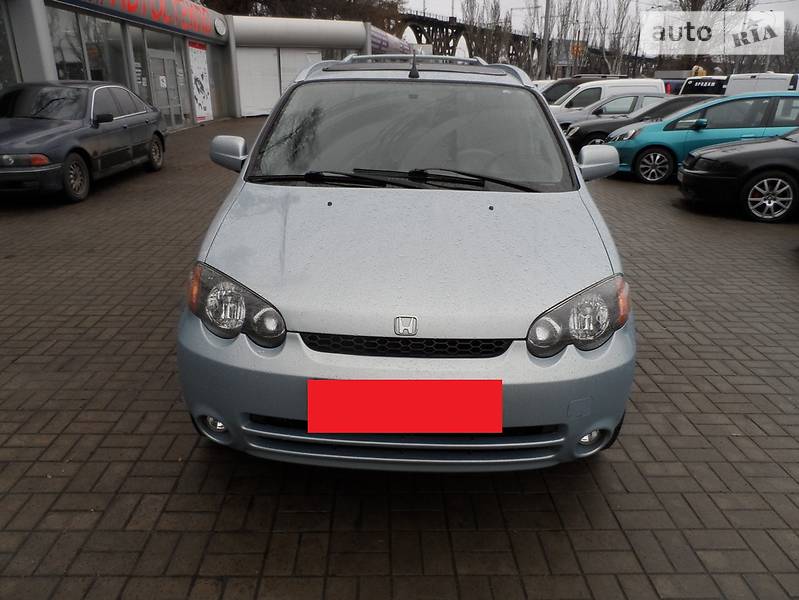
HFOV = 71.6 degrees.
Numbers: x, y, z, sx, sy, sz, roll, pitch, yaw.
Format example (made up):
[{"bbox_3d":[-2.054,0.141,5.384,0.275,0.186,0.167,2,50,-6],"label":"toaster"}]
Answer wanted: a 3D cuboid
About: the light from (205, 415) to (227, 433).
[{"bbox_3d":[-0.652,0.441,1.963,0.070,0.058,0.050,2,21,1],"label":"light"}]

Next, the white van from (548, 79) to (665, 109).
[{"bbox_3d":[5.157,-5.502,16.180,4.100,1.800,1.720,5,21,8],"label":"white van"}]

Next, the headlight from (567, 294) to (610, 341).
[{"bbox_3d":[0.627,0.054,1.836,0.142,0.148,0.090,2,21,1],"label":"headlight"}]

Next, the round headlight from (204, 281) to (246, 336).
[{"bbox_3d":[-0.595,0.029,1.895,0.130,0.165,0.090,2,21,1],"label":"round headlight"}]

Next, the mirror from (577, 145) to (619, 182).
[{"bbox_3d":[0.932,-0.643,2.622,0.190,0.165,0.110,2,21,1],"label":"mirror"}]

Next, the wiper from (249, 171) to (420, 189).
[{"bbox_3d":[-0.275,-0.506,2.330,0.750,0.065,0.110,2,21,1],"label":"wiper"}]

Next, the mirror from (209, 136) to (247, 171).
[{"bbox_3d":[-0.807,-0.695,2.654,0.190,0.165,0.110,2,21,1],"label":"mirror"}]

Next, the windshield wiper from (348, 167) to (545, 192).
[{"bbox_3d":[0.210,-0.528,2.427,0.820,0.090,0.110,2,21,1],"label":"windshield wiper"}]

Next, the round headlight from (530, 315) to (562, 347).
[{"bbox_3d":[0.470,0.097,1.776,0.108,0.105,0.070,2,21,1],"label":"round headlight"}]

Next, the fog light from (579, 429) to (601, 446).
[{"bbox_3d":[0.666,0.483,1.944,0.070,0.058,0.050,2,21,1],"label":"fog light"}]

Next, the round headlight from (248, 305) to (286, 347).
[{"bbox_3d":[-0.434,0.087,1.822,0.115,0.120,0.080,2,21,1],"label":"round headlight"}]

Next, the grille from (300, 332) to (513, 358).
[{"bbox_3d":[0.019,0.140,1.699,0.660,0.070,0.080,2,21,1],"label":"grille"}]

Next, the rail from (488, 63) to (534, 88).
[{"bbox_3d":[0.686,-1.439,3.501,0.070,0.150,1.600,2,21,1],"label":"rail"}]

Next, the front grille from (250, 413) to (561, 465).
[{"bbox_3d":[0.011,0.454,1.823,1.060,0.150,0.120,2,21,1],"label":"front grille"}]

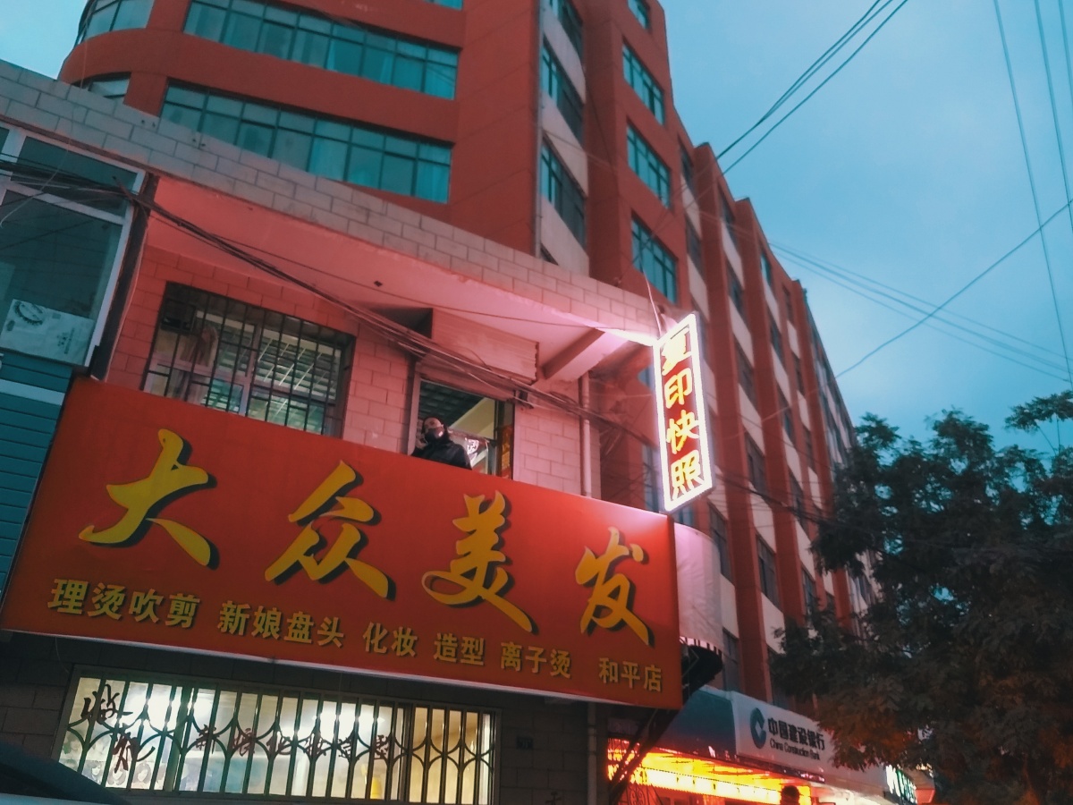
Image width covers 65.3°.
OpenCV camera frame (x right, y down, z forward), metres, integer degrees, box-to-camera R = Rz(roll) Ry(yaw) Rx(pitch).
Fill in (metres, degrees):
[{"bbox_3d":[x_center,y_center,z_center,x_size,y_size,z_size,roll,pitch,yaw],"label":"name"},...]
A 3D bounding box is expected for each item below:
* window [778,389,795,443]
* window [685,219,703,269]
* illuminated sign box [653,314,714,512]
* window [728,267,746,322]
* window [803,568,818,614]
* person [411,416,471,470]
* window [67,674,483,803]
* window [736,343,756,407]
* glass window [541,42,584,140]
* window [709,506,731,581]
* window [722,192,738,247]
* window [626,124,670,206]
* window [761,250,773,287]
[{"bbox_3d":[8.995,0.484,30.043,0.150,1.850,2.190,-13,-31,25],"label":"window"},{"bbox_3d":[5.089,-4.992,26.874,0.150,1.810,1.810,-13,-31,25],"label":"window"},{"bbox_3d":[1.542,0.091,8.691,0.120,1.980,0.710,16,-31,-26],"label":"illuminated sign box"},{"bbox_3d":[6.953,-3.863,29.034,0.150,1.910,2.290,-13,-31,25],"label":"window"},{"bbox_3d":[8.905,6.331,27.293,0.150,1.798,2.420,-13,-30,24],"label":"window"},{"bbox_3d":[-0.921,0.889,7.685,0.550,1.650,0.380,12,-30,-20],"label":"person"},{"bbox_3d":[-1.950,2.895,7.074,3.660,0.820,0.120,16,-31,-26],"label":"window"},{"bbox_3d":[6.902,-0.803,27.736,0.150,1.831,2.387,-13,-30,25],"label":"window"},{"bbox_3d":[0.693,-7.774,21.591,0.150,1.798,2.518,-13,-30,25],"label":"glass window"},{"bbox_3d":[4.949,3.760,22.243,0.150,1.900,1.810,-13,-31,25],"label":"window"},{"bbox_3d":[6.978,-6.604,30.718,0.150,1.798,2.387,-13,-30,25],"label":"window"},{"bbox_3d":[3.196,-6.603,23.807,0.150,1.798,2.551,-19,-33,33],"label":"window"},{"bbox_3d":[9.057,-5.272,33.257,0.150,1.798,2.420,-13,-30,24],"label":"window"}]

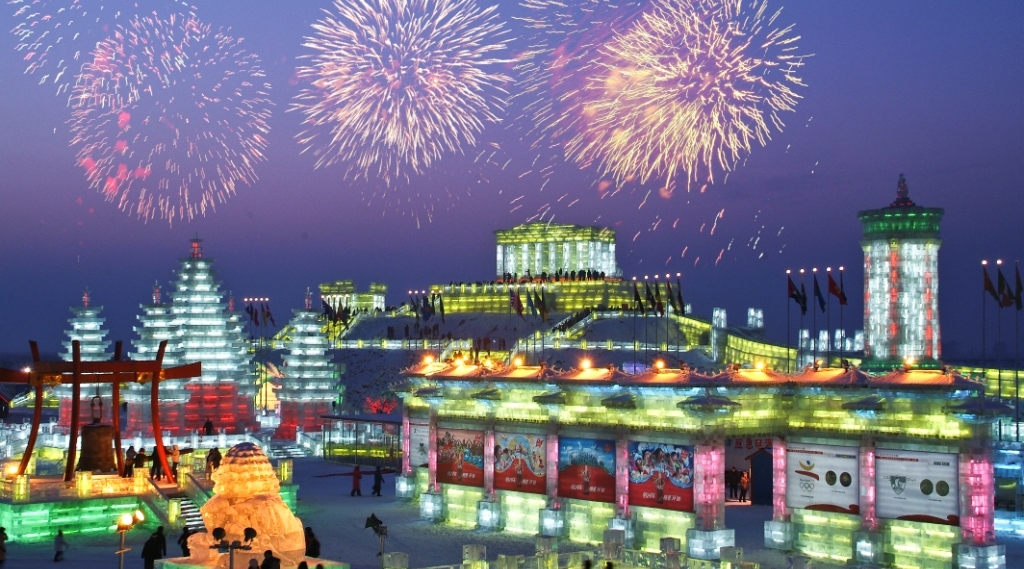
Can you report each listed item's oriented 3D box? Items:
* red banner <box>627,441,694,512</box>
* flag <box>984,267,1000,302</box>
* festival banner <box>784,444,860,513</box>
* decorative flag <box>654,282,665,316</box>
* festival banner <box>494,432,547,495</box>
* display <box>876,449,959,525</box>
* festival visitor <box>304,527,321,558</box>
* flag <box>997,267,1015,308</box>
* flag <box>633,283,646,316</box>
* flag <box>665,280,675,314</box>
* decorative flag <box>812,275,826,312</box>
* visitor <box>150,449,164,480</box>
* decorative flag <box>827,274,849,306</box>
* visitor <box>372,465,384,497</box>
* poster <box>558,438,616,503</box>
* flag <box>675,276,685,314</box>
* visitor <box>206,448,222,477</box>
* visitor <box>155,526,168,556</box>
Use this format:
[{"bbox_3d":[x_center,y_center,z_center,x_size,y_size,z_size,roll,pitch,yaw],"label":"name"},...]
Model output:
[{"bbox_3d":[6.162,7.943,56.550,0.100,2.650,3.580,3,-4,-41],"label":"red banner"},{"bbox_3d":[42.553,0.000,121.036,1.450,3.100,0.400,0,-3,11],"label":"flag"},{"bbox_3d":[12.684,7.915,55.790,0.100,2.650,3.550,3,-4,-41],"label":"festival banner"},{"bbox_3d":[15.870,1.614,147.051,1.100,3.500,0.400,0,-3,11],"label":"decorative flag"},{"bbox_3d":[0.381,8.051,61.300,3.300,2.600,0.100,-3,-4,45],"label":"festival banner"},{"bbox_3d":[15.557,7.760,52.554,0.100,2.660,3.610,3,-4,-41],"label":"display"},{"bbox_3d":[-7.196,9.613,49.300,0.420,1.700,0.600,-3,-4,45],"label":"festival visitor"},{"bbox_3d":[43.354,0.351,120.064,1.600,3.400,0.400,0,-3,11],"label":"flag"},{"bbox_3d":[10.847,1.146,116.000,1.000,2.700,0.400,0,-3,0],"label":"flag"},{"bbox_3d":[13.388,1.084,114.000,0.950,2.850,0.350,0,-3,0],"label":"flag"},{"bbox_3d":[29.981,0.878,133.254,1.400,3.600,0.400,0,-3,11],"label":"decorative flag"},{"bbox_3d":[-17.768,8.972,68.500,0.420,1.720,0.600,3,-4,-45],"label":"visitor"},{"bbox_3d":[24.807,0.380,104.000,1.600,2.500,0.400,0,-3,0],"label":"decorative flag"},{"bbox_3d":[-7.639,11.243,78.200,0.620,1.730,0.500,1,-3,-9],"label":"visitor"},{"bbox_3d":[3.221,7.913,58.300,3.300,2.600,0.100,-3,-4,45],"label":"poster"},{"bbox_3d":[13.669,0.975,111.000,0.700,2.800,0.400,0,-3,0],"label":"flag"},{"bbox_3d":[-15.020,9.037,69.000,0.650,1.700,0.450,-1,-3,12],"label":"visitor"},{"bbox_3d":[-12.661,9.595,49.300,0.580,1.720,0.400,0,-3,12],"label":"visitor"}]

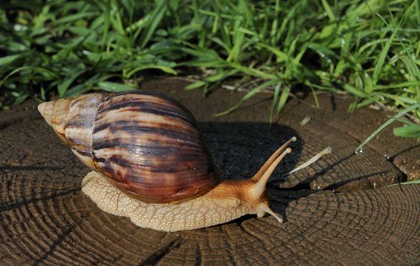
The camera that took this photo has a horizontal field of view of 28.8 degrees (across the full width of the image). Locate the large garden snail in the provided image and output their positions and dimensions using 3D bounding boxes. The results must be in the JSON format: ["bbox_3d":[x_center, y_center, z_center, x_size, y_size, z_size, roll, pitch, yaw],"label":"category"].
[{"bbox_3d":[-0.022,0.011,0.410,0.128,0.064,0.056,5,30,9],"label":"large garden snail"}]

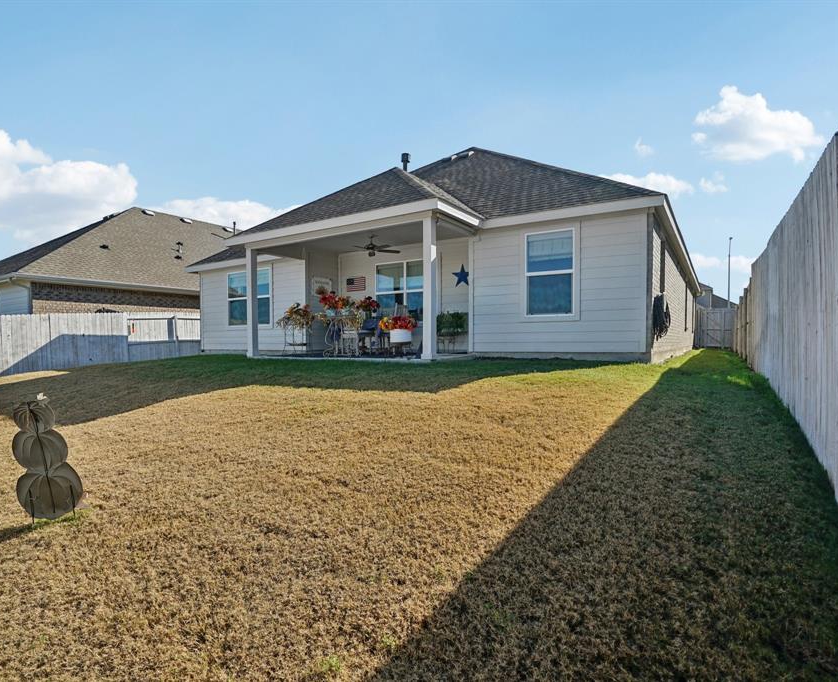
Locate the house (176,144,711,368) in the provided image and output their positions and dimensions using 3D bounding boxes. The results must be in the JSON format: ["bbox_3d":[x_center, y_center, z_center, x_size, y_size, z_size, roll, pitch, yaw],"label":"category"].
[{"bbox_3d":[1.860,-3.120,15.720,12.700,7.100,16.200,0,0,33],"label":"house"}]

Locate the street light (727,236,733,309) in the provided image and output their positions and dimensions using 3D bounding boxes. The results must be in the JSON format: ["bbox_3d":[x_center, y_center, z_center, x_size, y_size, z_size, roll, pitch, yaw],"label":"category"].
[{"bbox_3d":[21.400,-2.950,31.300,0.350,8.500,1.800,0,0,33],"label":"street light"}]

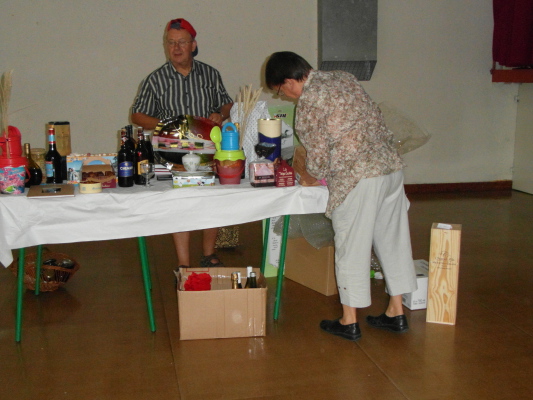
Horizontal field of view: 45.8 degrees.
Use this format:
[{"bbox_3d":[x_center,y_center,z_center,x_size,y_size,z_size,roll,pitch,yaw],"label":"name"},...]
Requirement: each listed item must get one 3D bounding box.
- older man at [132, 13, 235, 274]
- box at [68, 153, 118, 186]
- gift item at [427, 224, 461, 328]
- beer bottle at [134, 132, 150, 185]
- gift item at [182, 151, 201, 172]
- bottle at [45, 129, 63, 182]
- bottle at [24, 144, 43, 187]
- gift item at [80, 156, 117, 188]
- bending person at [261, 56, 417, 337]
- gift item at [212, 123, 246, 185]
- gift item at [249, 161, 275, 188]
[{"bbox_3d":[-0.557,-0.349,4.333,0.660,1.740,0.430,0,10,-3],"label":"older man"},{"bbox_3d":[-0.947,-0.172,3.497,0.285,0.158,0.115,-2,13,-10],"label":"box"},{"bbox_3d":[0.979,0.412,3.492,0.152,0.525,0.158,3,10,17],"label":"gift item"},{"bbox_3d":[-0.699,-0.245,3.534,0.080,0.310,0.080,-2,10,-11],"label":"beer bottle"},{"bbox_3d":[-0.416,-0.216,3.515,0.102,0.110,0.102,0,12,0],"label":"gift item"},{"bbox_3d":[-1.208,-0.258,3.575,0.090,0.320,0.090,-2,10,-11],"label":"bottle"},{"bbox_3d":[-1.284,-0.191,3.408,0.130,0.232,0.080,3,13,12],"label":"bottle"},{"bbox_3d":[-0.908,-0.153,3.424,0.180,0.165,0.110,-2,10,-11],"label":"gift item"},{"bbox_3d":[0.420,-0.044,3.399,0.740,1.490,0.530,10,16,39],"label":"bending person"},{"bbox_3d":[-0.210,-0.265,3.556,0.195,0.340,0.180,-1,10,-6],"label":"gift item"},{"bbox_3d":[-0.017,-0.148,3.427,0.110,0.140,0.095,-2,13,-11],"label":"gift item"}]

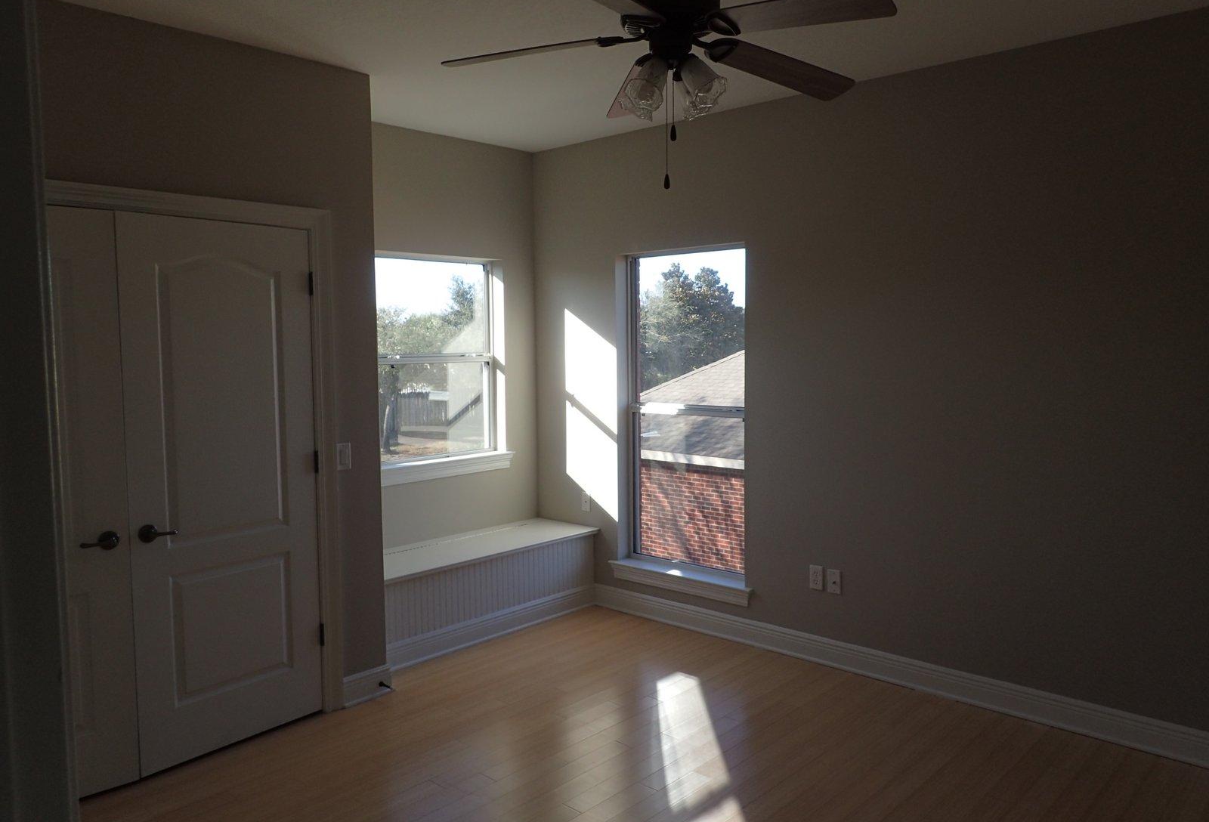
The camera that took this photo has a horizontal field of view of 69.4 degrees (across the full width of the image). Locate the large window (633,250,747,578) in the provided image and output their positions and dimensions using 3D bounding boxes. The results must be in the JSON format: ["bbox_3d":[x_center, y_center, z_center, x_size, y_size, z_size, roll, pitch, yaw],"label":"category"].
[{"bbox_3d":[0.475,0.010,4.811,0.854,1.755,0.085,4,6,41],"label":"large window"}]

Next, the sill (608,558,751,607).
[{"bbox_3d":[0.418,0.941,4.809,0.936,0.100,0.137,4,6,41],"label":"sill"}]

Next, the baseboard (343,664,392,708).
[{"bbox_3d":[-1.053,1.217,3.904,0.025,0.124,0.242,4,6,41],"label":"baseboard"}]

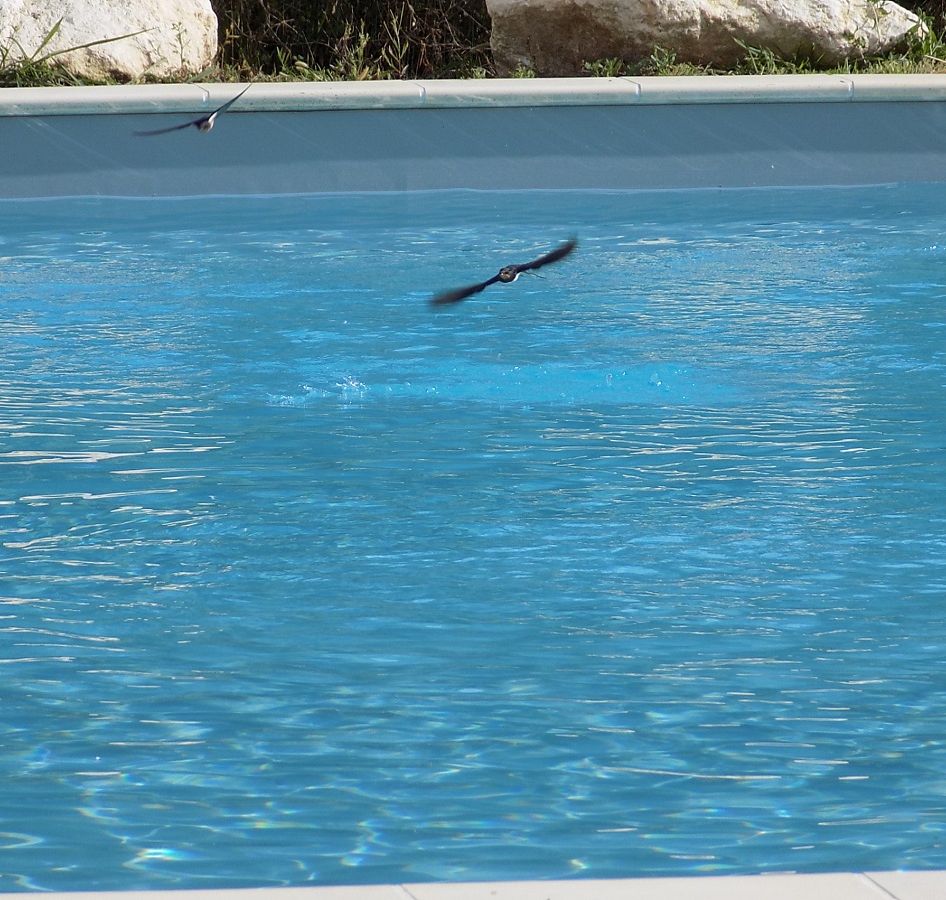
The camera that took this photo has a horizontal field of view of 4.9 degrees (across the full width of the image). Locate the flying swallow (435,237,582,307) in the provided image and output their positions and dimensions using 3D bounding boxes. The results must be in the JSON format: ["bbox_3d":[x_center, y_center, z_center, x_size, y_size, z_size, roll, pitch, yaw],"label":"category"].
[{"bbox_3d":[0.068,-0.350,21.800,0.320,0.050,0.170,-24,0,16],"label":"flying swallow"}]

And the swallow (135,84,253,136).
[{"bbox_3d":[-0.607,-0.730,24.200,0.290,0.065,0.160,-23,0,14],"label":"swallow"}]

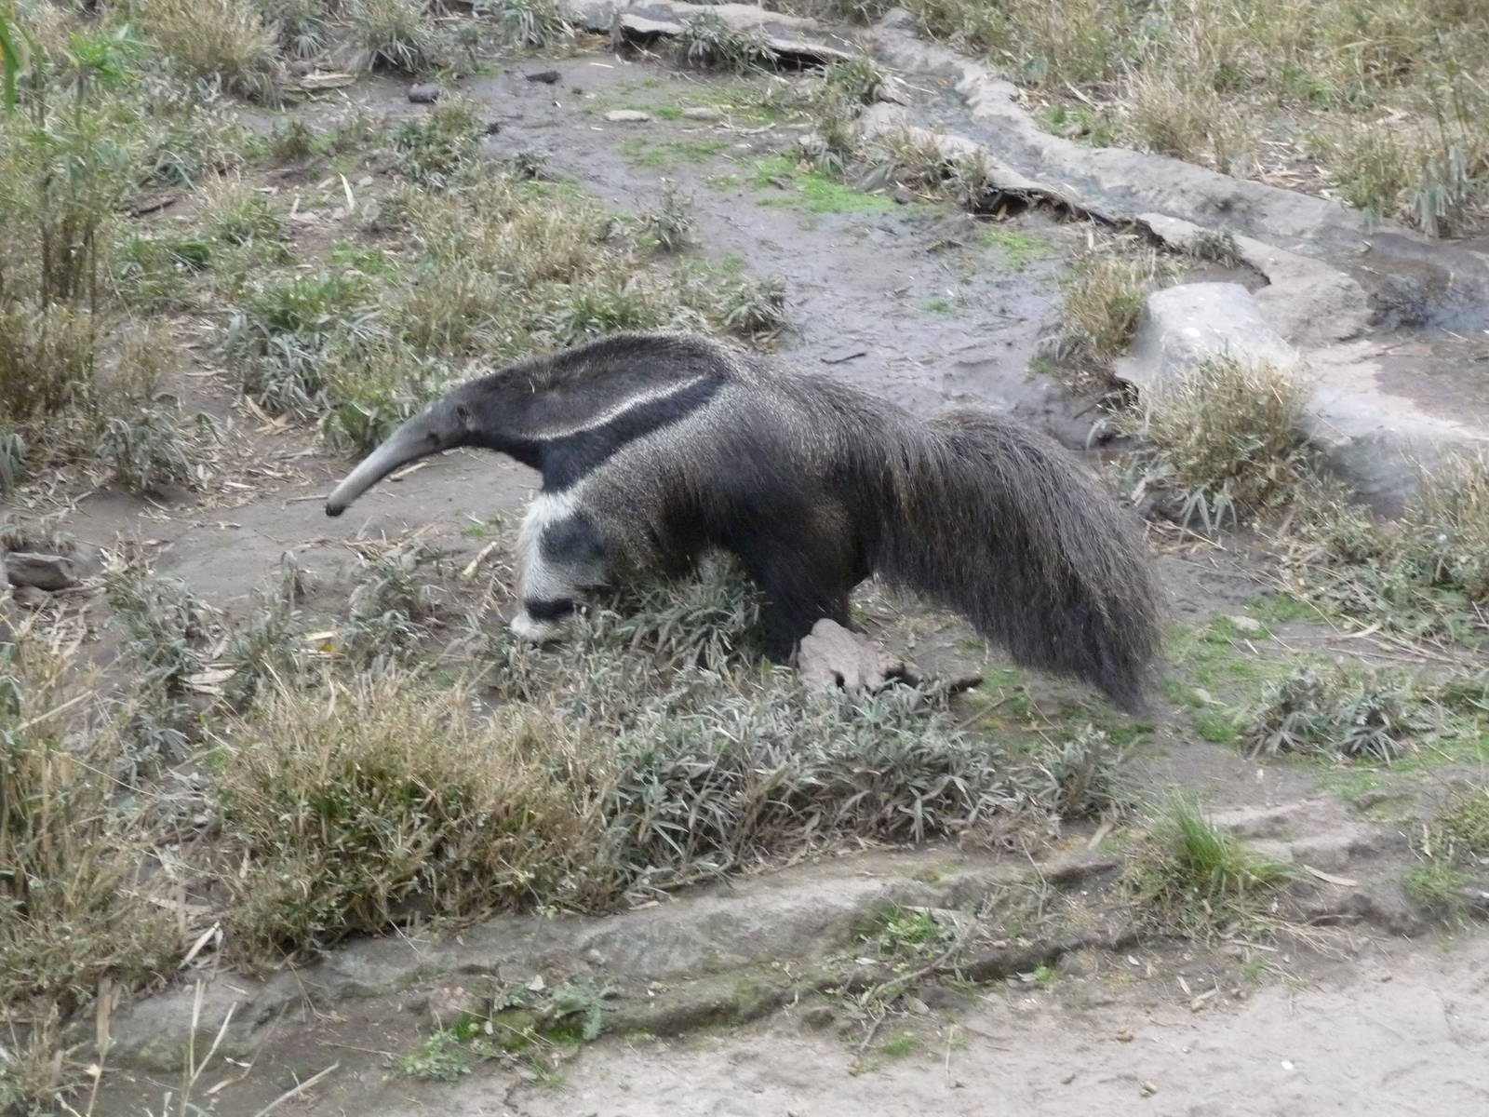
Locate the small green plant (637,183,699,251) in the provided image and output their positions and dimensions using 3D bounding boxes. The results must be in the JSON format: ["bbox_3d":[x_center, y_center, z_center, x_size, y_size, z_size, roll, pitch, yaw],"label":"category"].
[{"bbox_3d":[-0.199,-0.890,9.420,0.151,0.148,0.136,0,23,0],"label":"small green plant"}]

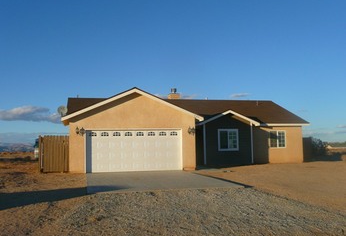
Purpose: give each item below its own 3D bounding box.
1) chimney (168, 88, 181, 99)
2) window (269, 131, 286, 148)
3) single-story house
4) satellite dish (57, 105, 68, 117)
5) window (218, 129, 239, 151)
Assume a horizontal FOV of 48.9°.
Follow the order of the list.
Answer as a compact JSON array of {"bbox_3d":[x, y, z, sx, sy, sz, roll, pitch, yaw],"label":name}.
[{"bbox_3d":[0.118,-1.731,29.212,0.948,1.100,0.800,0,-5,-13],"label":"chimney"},{"bbox_3d":[6.938,1.423,25.041,1.200,1.155,0.100,0,-5,-13],"label":"window"},{"bbox_3d":[0.756,0.875,26.529,15.670,4.950,13.560,0,-5,-13],"label":"single-story house"},{"bbox_3d":[-5.513,-0.336,19.055,0.526,0.590,0.350,0,-5,-13],"label":"satellite dish"},{"bbox_3d":[3.444,1.377,23.368,1.340,1.330,0.100,0,-5,-13],"label":"window"}]

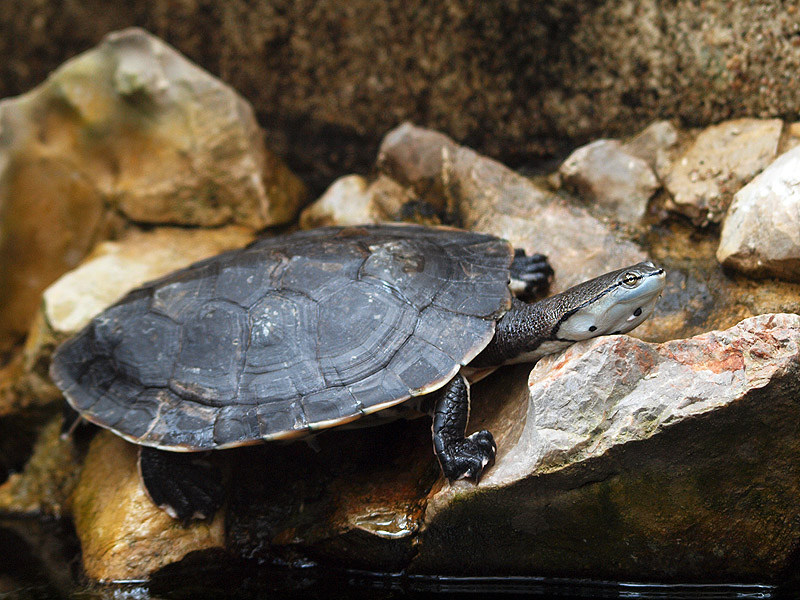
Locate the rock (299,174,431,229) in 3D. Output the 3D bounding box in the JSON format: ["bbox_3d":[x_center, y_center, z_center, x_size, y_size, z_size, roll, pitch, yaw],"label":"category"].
[{"bbox_3d":[-0.026,-0.062,2.330,0.092,0.055,0.065,0,19,0],"label":"rock"}]

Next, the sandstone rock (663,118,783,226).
[{"bbox_3d":[0.231,-0.090,2.300,0.085,0.062,0.060,4,19,11],"label":"sandstone rock"}]

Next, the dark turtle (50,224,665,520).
[{"bbox_3d":[-0.027,0.014,2.030,0.415,0.112,0.240,-9,34,20],"label":"dark turtle"}]

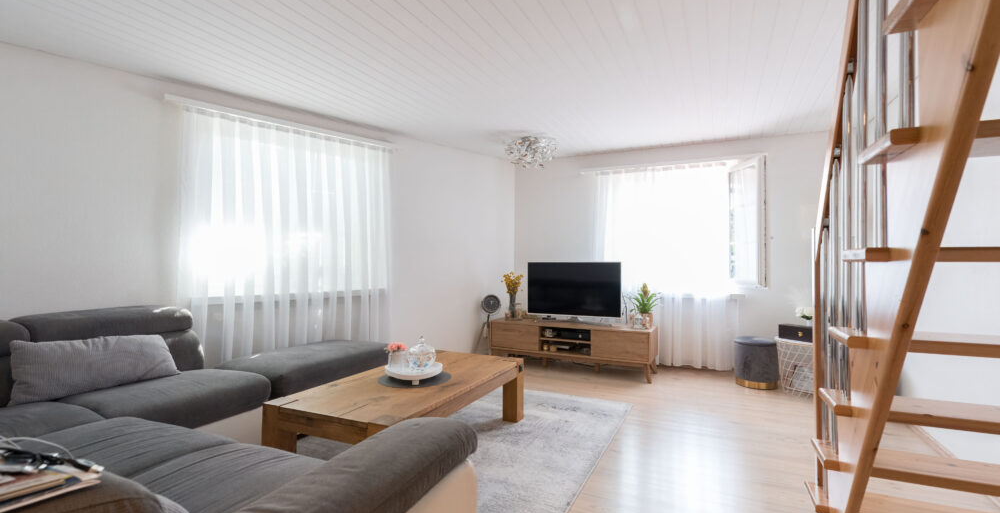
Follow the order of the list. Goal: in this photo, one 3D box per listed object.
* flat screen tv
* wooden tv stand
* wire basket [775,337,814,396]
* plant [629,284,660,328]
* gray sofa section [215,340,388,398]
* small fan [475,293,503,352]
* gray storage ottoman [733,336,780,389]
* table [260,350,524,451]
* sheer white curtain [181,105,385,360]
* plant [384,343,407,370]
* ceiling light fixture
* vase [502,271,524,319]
[{"bbox_3d":[0.801,0.356,4.875,1.026,0.585,0.082,0,-1,19],"label":"flat screen tv"},{"bbox_3d":[0.757,0.972,4.787,1.713,0.487,0.423,0,-1,27],"label":"wooden tv stand"},{"bbox_3d":[2.750,0.980,3.990,0.471,0.463,0.471,0,-1,25],"label":"wire basket"},{"bbox_3d":[1.471,0.501,4.525,0.279,0.452,0.260,0,-1,27],"label":"plant"},{"bbox_3d":[-1.375,0.948,3.324,0.740,0.430,1.120,0,0,30],"label":"gray sofa section"},{"bbox_3d":[-0.126,0.790,4.874,0.360,0.766,0.330,0,0,-6],"label":"small fan"},{"bbox_3d":[2.340,0.965,4.063,0.347,0.406,0.347,0,0,26],"label":"gray storage ottoman"},{"bbox_3d":[-0.490,0.950,2.696,0.762,0.444,1.517,0,-1,25],"label":"table"},{"bbox_3d":[-1.717,0.022,3.814,1.704,2.249,0.125,1,-1,-43],"label":"sheer white curtain"},{"bbox_3d":[-0.625,0.596,2.692,0.140,0.163,0.130,0,0,-11],"label":"plant"},{"bbox_3d":[0.322,-1.071,4.704,0.530,0.302,0.530,0,0,0],"label":"ceiling light fixture"},{"bbox_3d":[0.153,0.444,5.036,0.240,0.547,0.240,0,0,0],"label":"vase"}]

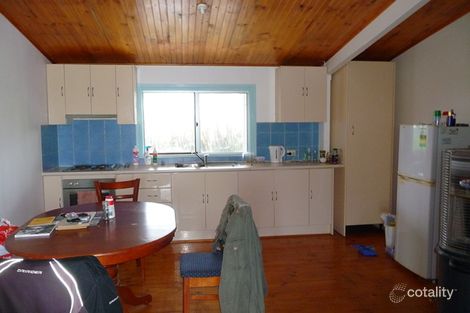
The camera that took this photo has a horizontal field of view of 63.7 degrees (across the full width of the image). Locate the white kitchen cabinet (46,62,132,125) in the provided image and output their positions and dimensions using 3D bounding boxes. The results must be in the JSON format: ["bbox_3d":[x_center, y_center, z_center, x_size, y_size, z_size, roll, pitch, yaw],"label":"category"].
[{"bbox_3d":[-1.761,-0.760,4.751,1.010,0.713,0.329,-1,5,-7],"label":"white kitchen cabinet"}]

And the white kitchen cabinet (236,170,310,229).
[{"bbox_3d":[0.461,0.506,5.005,0.908,0.738,0.571,-1,5,-7],"label":"white kitchen cabinet"}]

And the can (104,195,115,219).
[{"bbox_3d":[-0.932,0.374,2.808,0.066,0.160,0.066,-1,5,-7],"label":"can"}]

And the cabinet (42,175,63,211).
[{"bbox_3d":[-2.138,0.558,4.695,0.205,0.735,0.580,-1,5,-7],"label":"cabinet"}]

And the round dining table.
[{"bbox_3d":[-0.938,0.837,2.703,1.090,0.755,1.450,-2,5,-12],"label":"round dining table"}]

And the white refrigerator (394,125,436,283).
[{"bbox_3d":[1.998,0.401,3.681,0.590,1.408,0.545,-1,5,-7],"label":"white refrigerator"}]

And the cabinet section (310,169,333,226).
[{"bbox_3d":[1.075,0.513,5.116,0.318,0.760,0.561,-1,5,-7],"label":"cabinet section"}]

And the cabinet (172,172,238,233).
[{"bbox_3d":[-0.391,0.523,4.910,0.810,0.735,0.580,-1,5,-7],"label":"cabinet"}]

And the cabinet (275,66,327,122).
[{"bbox_3d":[0.881,-0.815,5.077,0.604,0.713,0.329,-1,5,-7],"label":"cabinet"}]

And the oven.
[{"bbox_3d":[-1.742,0.538,4.717,0.600,0.595,0.541,-1,5,-7],"label":"oven"}]

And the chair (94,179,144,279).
[{"bbox_3d":[-1.204,0.676,3.866,0.440,0.870,0.480,-2,5,-18],"label":"chair"}]

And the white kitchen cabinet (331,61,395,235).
[{"bbox_3d":[1.669,-0.107,5.049,0.610,2.166,0.610,-1,5,-7],"label":"white kitchen cabinet"}]

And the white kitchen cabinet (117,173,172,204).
[{"bbox_3d":[-1.115,0.538,4.821,0.650,0.735,0.580,-1,5,-7],"label":"white kitchen cabinet"}]

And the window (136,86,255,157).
[{"bbox_3d":[-0.491,-0.484,5.120,1.560,0.945,0.100,-1,5,-7],"label":"window"}]

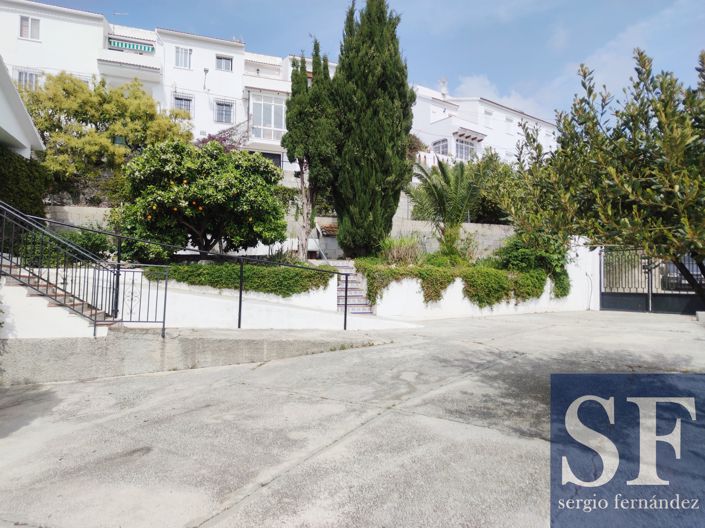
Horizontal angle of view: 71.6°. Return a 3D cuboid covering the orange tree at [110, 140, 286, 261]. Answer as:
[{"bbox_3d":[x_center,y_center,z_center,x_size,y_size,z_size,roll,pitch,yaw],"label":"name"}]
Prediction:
[{"bbox_3d":[-3.968,-1.523,12.640,4.100,2.900,3.700,1,-1,-18],"label":"orange tree"}]

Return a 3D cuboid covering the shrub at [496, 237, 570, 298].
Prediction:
[{"bbox_3d":[5.299,0.099,14.203,1.900,1.750,1.500,1,-1,-18],"label":"shrub"}]

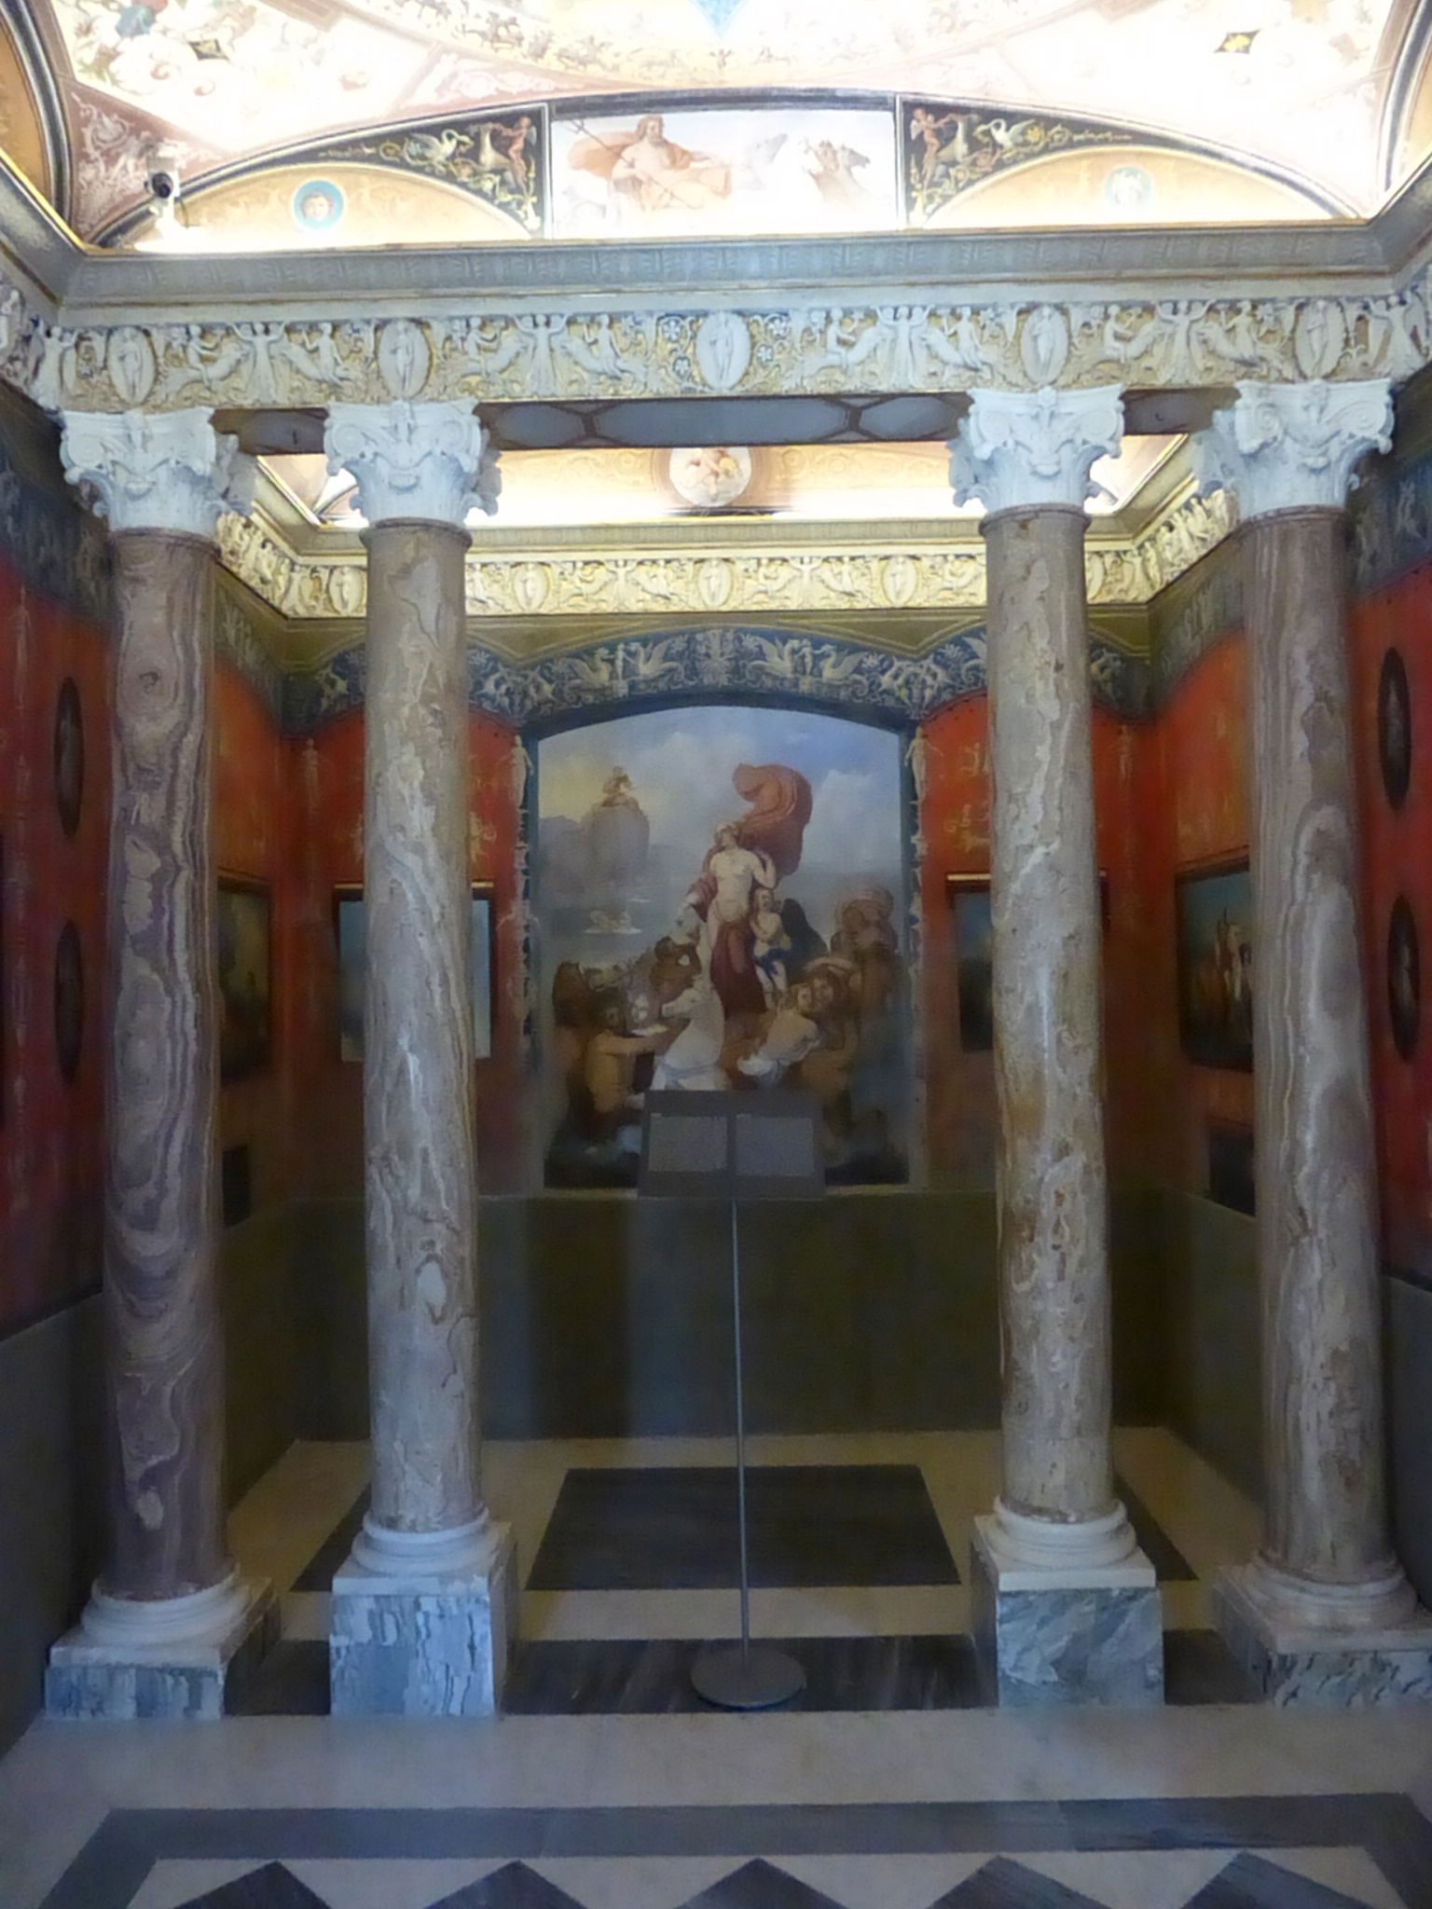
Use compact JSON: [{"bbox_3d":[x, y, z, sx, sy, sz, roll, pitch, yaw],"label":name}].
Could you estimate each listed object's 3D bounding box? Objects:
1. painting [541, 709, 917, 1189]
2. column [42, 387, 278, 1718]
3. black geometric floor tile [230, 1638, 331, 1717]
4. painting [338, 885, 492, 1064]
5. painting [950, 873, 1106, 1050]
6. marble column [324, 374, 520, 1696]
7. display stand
[{"bbox_3d":[0.026,-0.034,4.981,1.332,1.737,0.050,-1,-1,0],"label":"painting"},{"bbox_3d":[-1.311,0.232,3.300,0.402,2.944,0.395,-1,-1,0],"label":"column"},{"bbox_3d":[-0.971,1.698,3.235,0.231,0.012,0.346,-1,-1,0],"label":"black geometric floor tile"},{"bbox_3d":[-1.081,0.066,4.947,0.564,0.643,0.060,-1,1,0],"label":"painting"},{"bbox_3d":[1.115,0.026,4.932,0.581,0.657,0.060,-1,1,0],"label":"painting"},{"bbox_3d":[-0.692,0.217,3.271,0.371,2.953,0.346,-1,-1,0],"label":"marble column"},{"bbox_3d":[0.048,1.005,3.231,0.423,1.354,0.280,-1,-1,0],"label":"display stand"}]

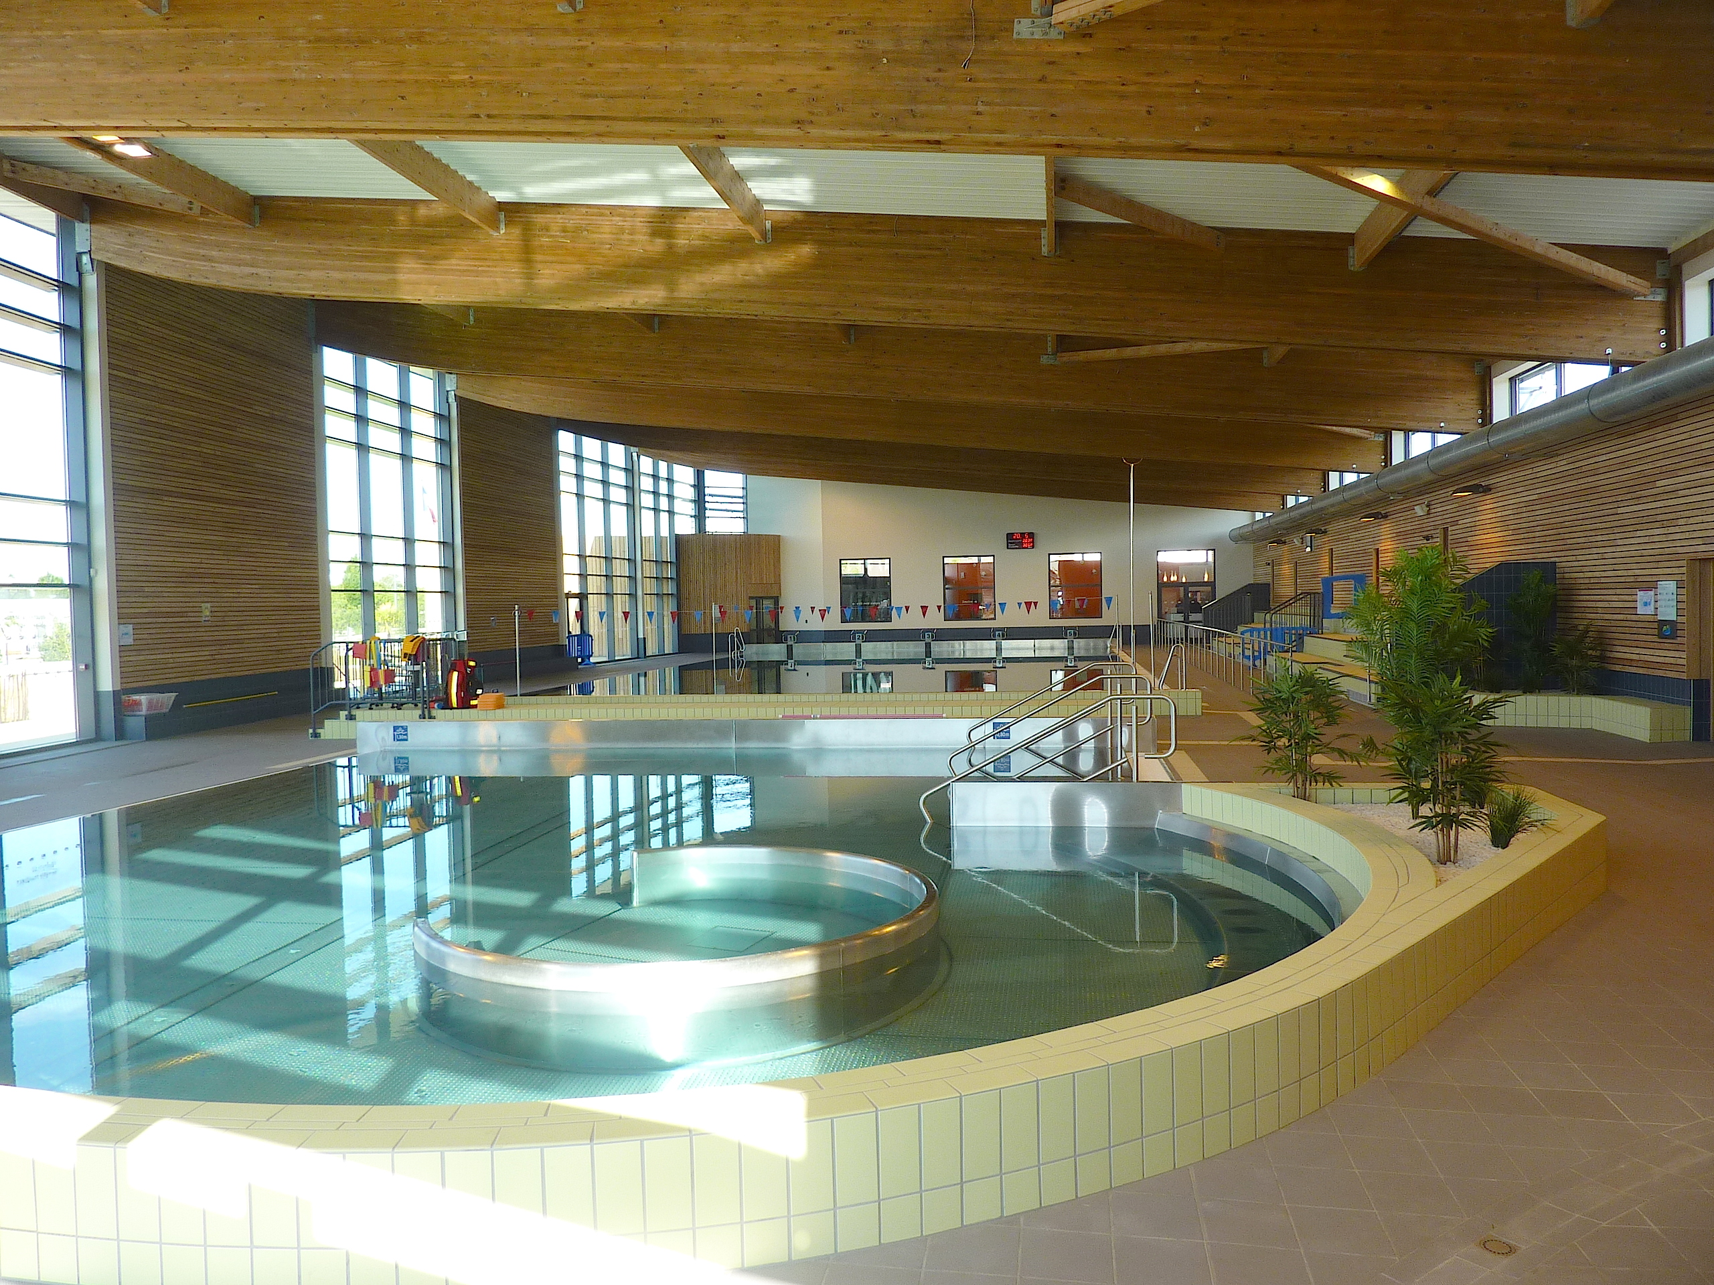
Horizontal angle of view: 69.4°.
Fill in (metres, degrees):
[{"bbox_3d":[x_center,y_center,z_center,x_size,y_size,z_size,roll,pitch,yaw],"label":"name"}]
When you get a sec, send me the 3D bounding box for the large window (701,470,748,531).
[{"bbox_3d":[-5.074,-5.399,47.812,1.959,2.415,0.150,-2,2,-34],"label":"large window"}]

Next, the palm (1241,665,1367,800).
[{"bbox_3d":[3.030,0.641,8.400,0.830,0.960,0.780,-1,2,10],"label":"palm"}]

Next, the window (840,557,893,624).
[{"bbox_3d":[0.337,-1.972,46.848,1.984,2.454,0.120,-1,2,10],"label":"window"}]

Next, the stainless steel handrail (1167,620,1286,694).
[{"bbox_3d":[7.902,0.181,28.206,0.070,0.980,21.200,-1,2,9],"label":"stainless steel handrail"}]

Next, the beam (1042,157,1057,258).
[{"bbox_3d":[1.912,-4.873,12.288,0.100,0.430,6.000,-1,2,10],"label":"beam"}]

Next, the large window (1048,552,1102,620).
[{"bbox_3d":[8.029,-2.075,45.555,1.922,2.460,0.120,-1,2,10],"label":"large window"}]

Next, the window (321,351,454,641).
[{"bbox_3d":[-9.981,-2.558,26.437,0.250,6.900,4.721,-1,2,13],"label":"window"}]

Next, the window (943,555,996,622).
[{"bbox_3d":[4.203,-2.029,46.198,1.935,2.485,0.120,-1,2,10],"label":"window"}]

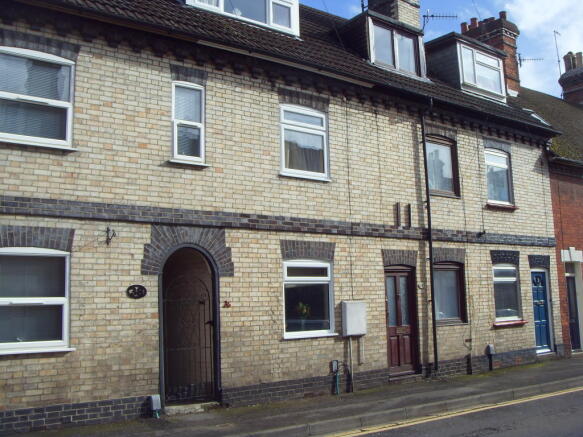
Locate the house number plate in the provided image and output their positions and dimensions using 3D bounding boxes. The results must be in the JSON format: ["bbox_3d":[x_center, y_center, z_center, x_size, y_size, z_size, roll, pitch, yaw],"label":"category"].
[{"bbox_3d":[-2.153,1.022,9.146,0.295,0.195,0.020,4,-9,-38],"label":"house number plate"}]

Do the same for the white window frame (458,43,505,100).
[{"bbox_3d":[4.848,-3.692,16.732,1.780,1.200,0.120,4,-9,-38],"label":"white window frame"}]

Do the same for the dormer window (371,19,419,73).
[{"bbox_3d":[2.362,-3.805,14.751,1.660,1.020,0.140,4,-9,-38],"label":"dormer window"}]

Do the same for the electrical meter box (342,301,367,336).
[{"bbox_3d":[1.123,1.773,11.577,0.450,0.570,0.160,4,-9,-38],"label":"electrical meter box"}]

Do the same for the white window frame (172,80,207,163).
[{"bbox_3d":[-1.581,-1.461,10.062,0.555,1.250,0.100,4,-9,-38],"label":"white window frame"}]

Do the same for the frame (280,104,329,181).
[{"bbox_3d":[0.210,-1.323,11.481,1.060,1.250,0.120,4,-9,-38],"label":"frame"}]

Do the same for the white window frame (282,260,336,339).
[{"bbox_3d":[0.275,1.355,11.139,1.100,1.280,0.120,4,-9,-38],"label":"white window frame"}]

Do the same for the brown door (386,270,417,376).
[{"bbox_3d":[2.061,1.944,12.538,0.820,1.970,0.090,4,-9,-38],"label":"brown door"}]

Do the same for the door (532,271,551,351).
[{"bbox_3d":[5.915,2.176,15.587,0.700,1.870,0.080,4,-9,-38],"label":"door"}]

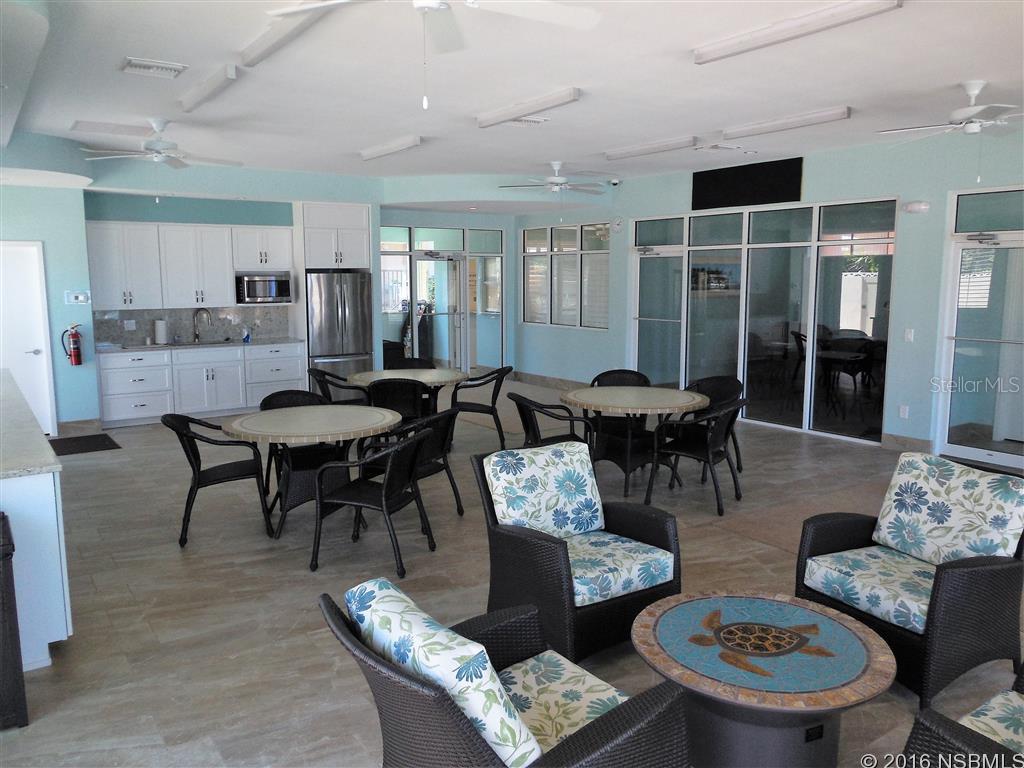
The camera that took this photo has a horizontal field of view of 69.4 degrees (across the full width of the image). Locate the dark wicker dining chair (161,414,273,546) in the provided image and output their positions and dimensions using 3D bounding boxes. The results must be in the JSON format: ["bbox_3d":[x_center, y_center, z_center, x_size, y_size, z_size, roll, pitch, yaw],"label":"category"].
[{"bbox_3d":[-2.024,0.594,5.095,0.660,0.840,0.600,-3,9,-21],"label":"dark wicker dining chair"}]

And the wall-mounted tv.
[{"bbox_3d":[2.744,-2.367,8.829,0.060,0.480,1.513,-6,10,-37],"label":"wall-mounted tv"}]

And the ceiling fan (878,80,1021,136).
[{"bbox_3d":[3.207,-1.928,5.174,1.300,0.360,1.300,0,8,0],"label":"ceiling fan"}]

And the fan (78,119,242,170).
[{"bbox_3d":[-2.985,-2.058,6.290,1.320,0.360,1.320,-6,10,-37],"label":"fan"}]

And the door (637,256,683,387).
[{"bbox_3d":[1.984,-0.735,10.063,0.060,2.050,0.820,-6,10,-37],"label":"door"}]

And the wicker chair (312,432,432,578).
[{"bbox_3d":[-0.820,0.666,4.486,0.610,0.830,0.570,2,8,14],"label":"wicker chair"}]

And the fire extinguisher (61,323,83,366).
[{"bbox_3d":[-4.857,-0.436,8.163,0.230,0.490,0.160,-5,9,-30],"label":"fire extinguisher"}]

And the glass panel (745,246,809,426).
[{"bbox_3d":[3.084,-0.542,8.658,0.050,2.060,0.835,-6,10,-36],"label":"glass panel"}]

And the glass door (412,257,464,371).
[{"bbox_3d":[-1.187,-1.019,12.059,0.891,2.090,0.060,-4,9,-25],"label":"glass door"}]

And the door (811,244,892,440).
[{"bbox_3d":[3.639,-0.444,7.981,0.060,2.070,0.820,-6,10,-37],"label":"door"}]

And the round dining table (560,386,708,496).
[{"bbox_3d":[1.017,0.480,6.175,1.220,0.744,1.220,0,8,0],"label":"round dining table"}]

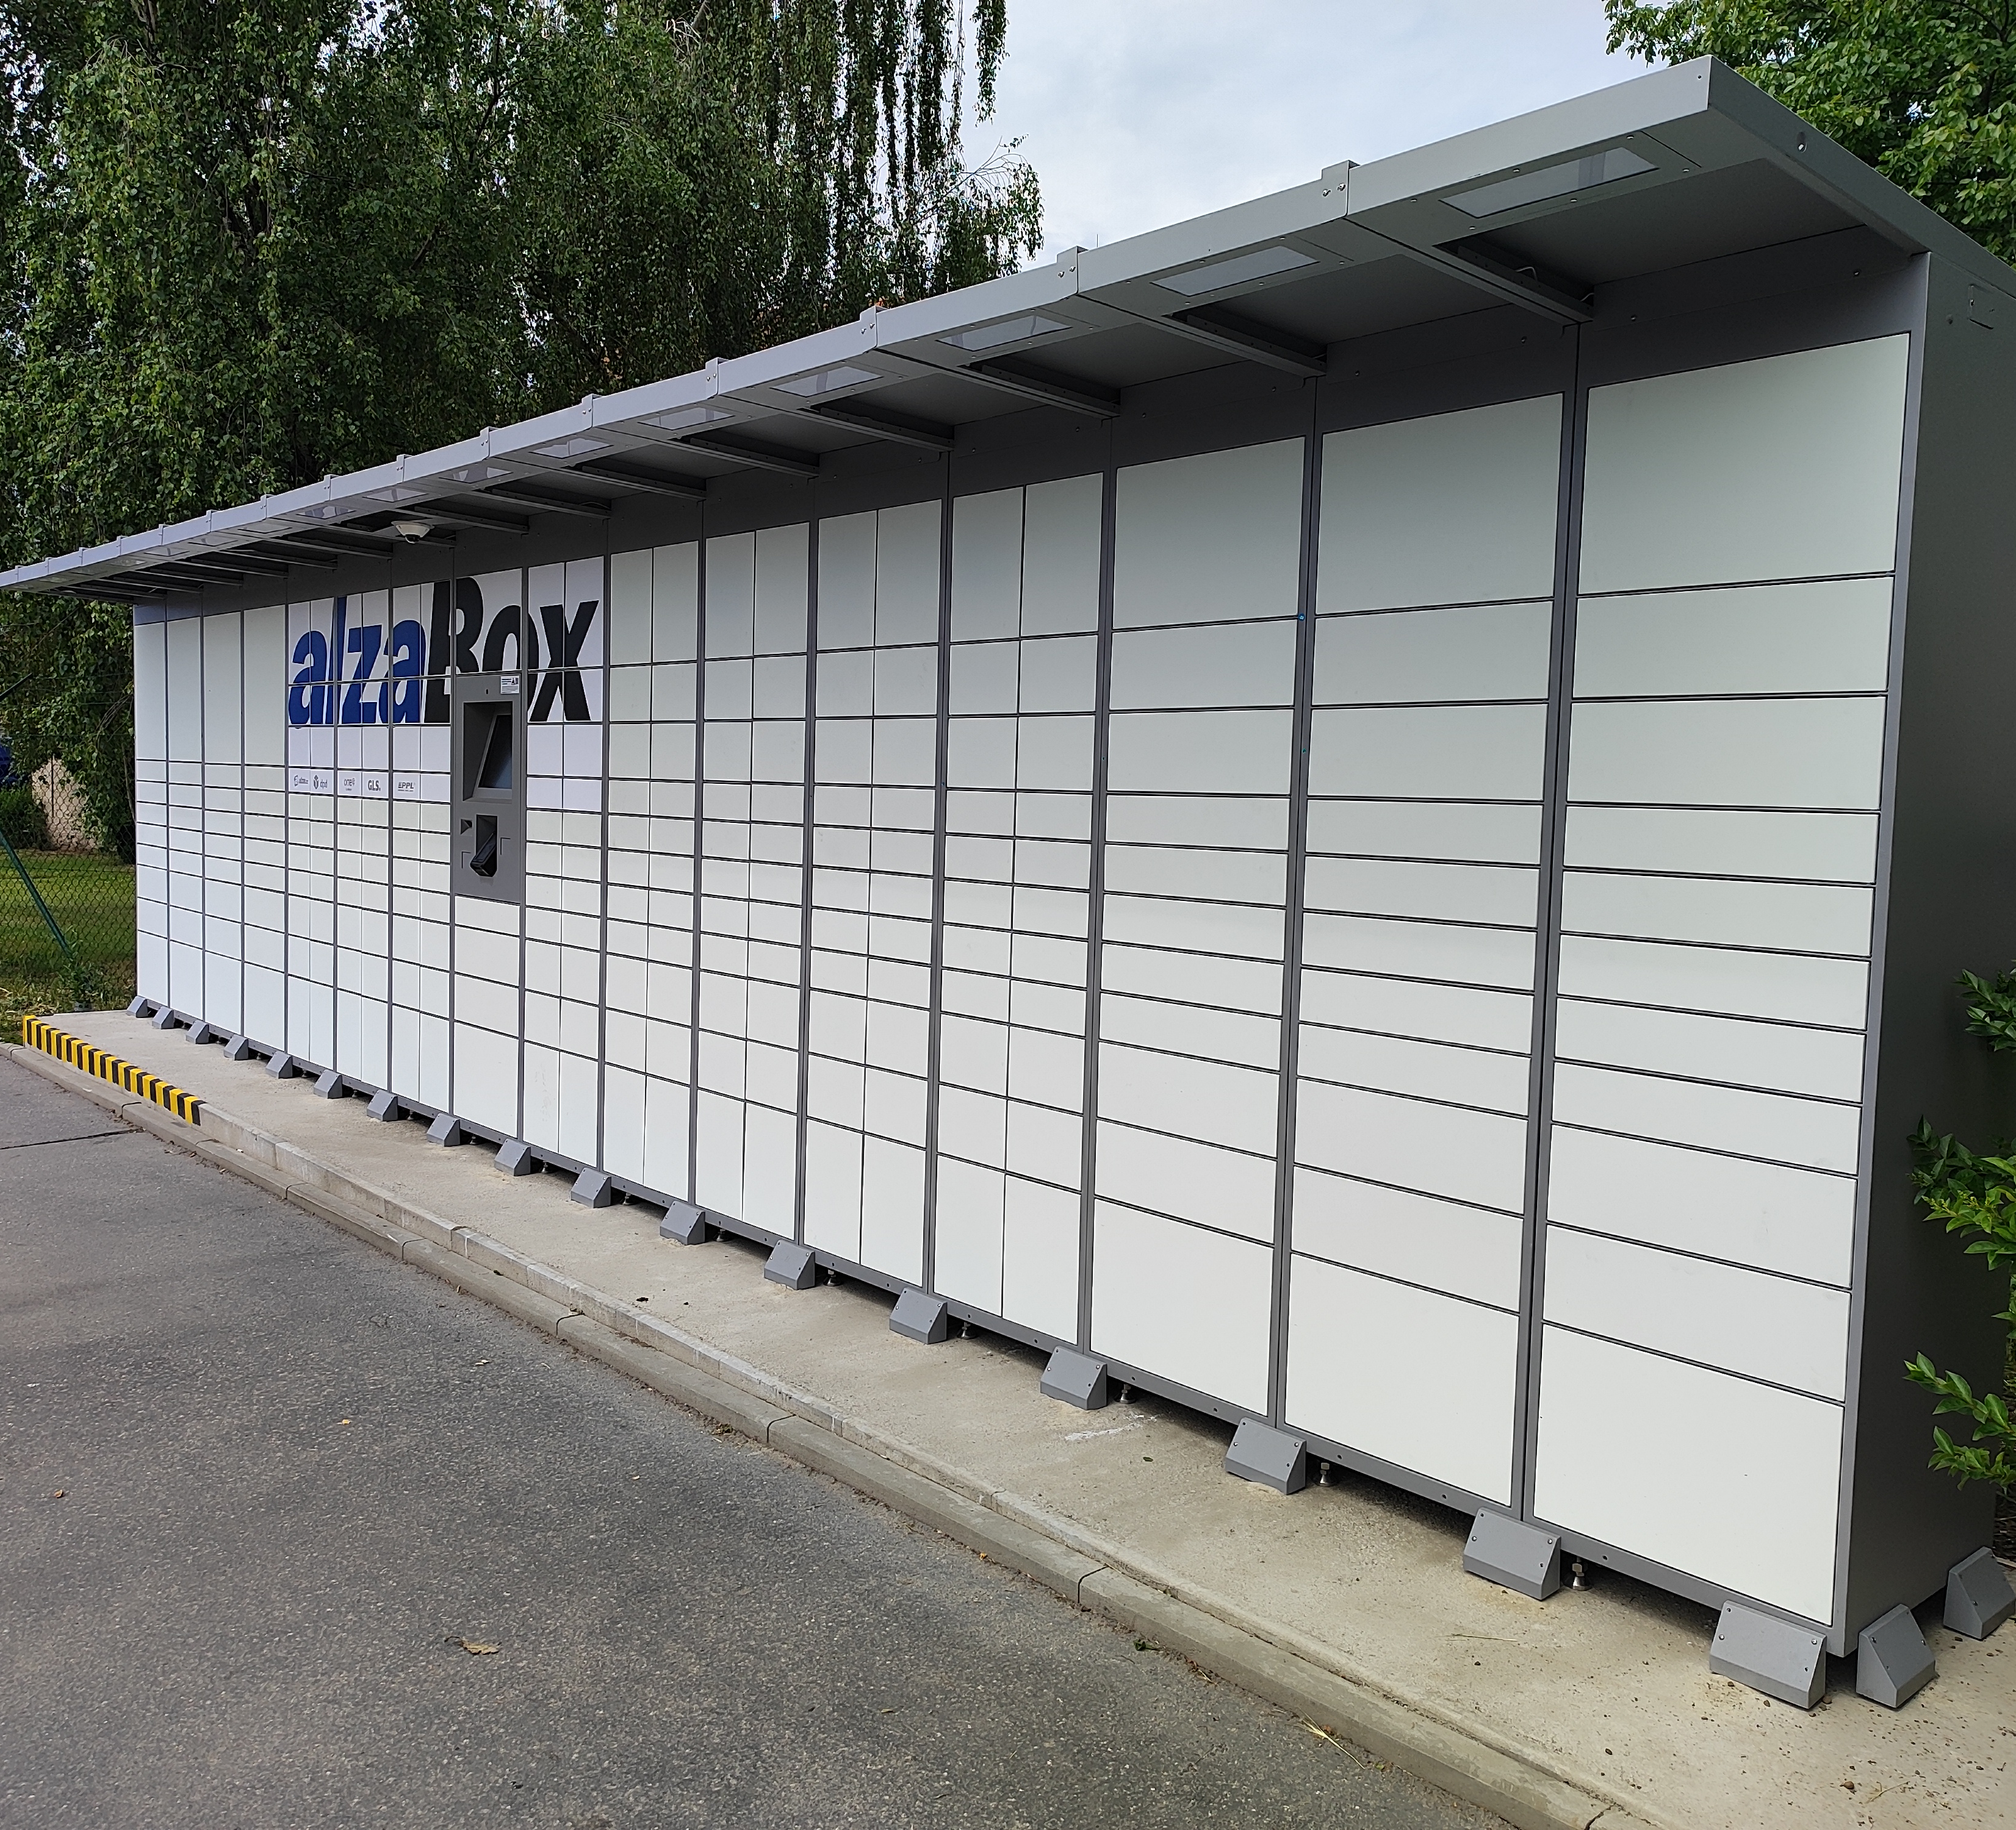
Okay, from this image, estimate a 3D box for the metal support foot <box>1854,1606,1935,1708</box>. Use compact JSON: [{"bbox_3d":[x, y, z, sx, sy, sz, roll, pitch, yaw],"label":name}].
[{"bbox_3d":[1.456,1.212,2.772,0.159,0.100,0.069,-2,6,-42],"label":"metal support foot"}]

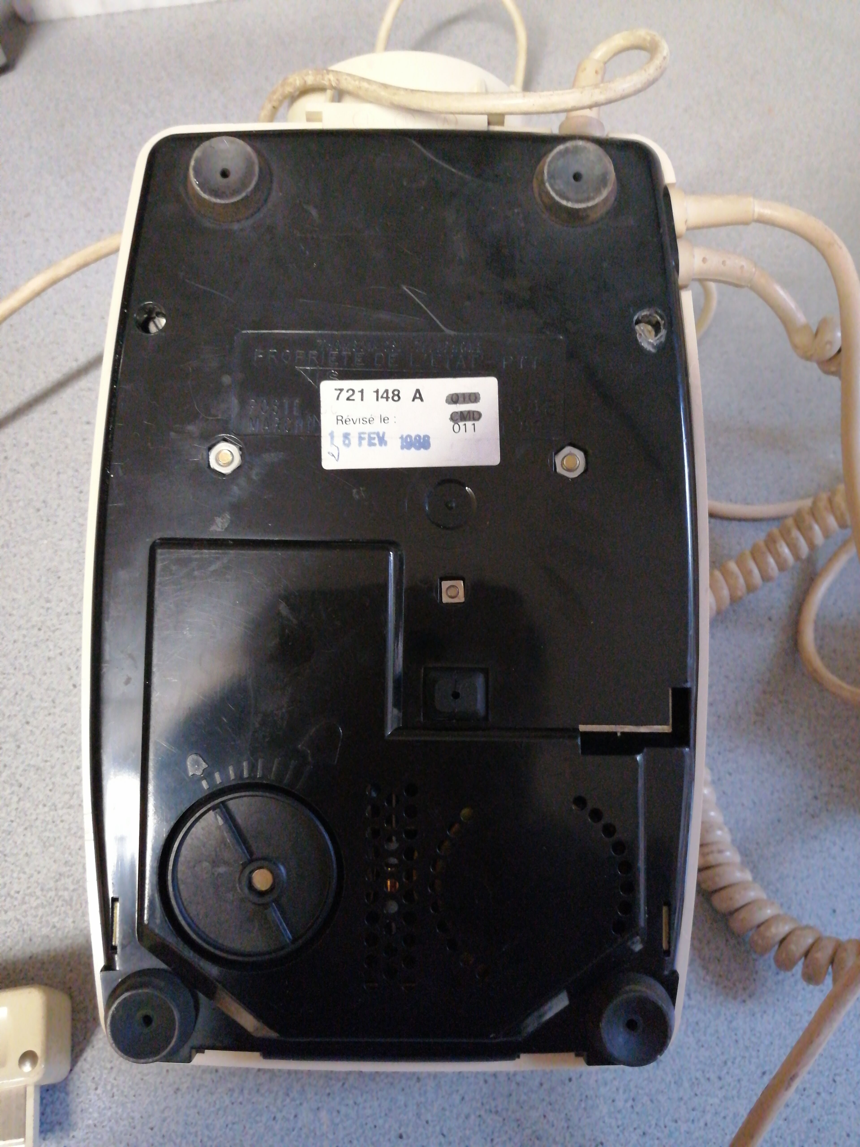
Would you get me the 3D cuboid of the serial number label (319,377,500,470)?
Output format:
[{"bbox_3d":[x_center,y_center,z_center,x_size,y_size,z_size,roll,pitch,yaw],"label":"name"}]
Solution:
[{"bbox_3d":[-0.005,-0.035,0.208,0.041,0.001,0.021,-2,86,-1],"label":"serial number label"}]

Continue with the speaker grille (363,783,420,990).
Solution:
[{"bbox_3d":[-0.009,0.070,0.200,0.012,0.002,0.045,1,86,-1],"label":"speaker grille"}]

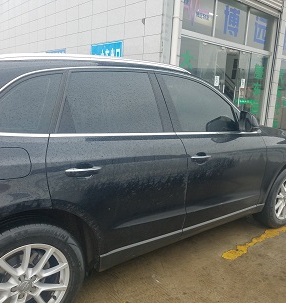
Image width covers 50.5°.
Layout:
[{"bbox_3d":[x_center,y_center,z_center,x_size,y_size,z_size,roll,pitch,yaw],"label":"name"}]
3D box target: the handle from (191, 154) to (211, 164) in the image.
[{"bbox_3d":[0.435,0.049,2.265,0.219,0.043,0.053,-6,14,-38],"label":"handle"}]

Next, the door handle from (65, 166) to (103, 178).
[{"bbox_3d":[-0.324,0.116,1.667,0.219,0.045,0.053,-6,14,-38],"label":"door handle"}]

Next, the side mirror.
[{"bbox_3d":[0.877,-0.255,2.539,0.175,0.168,0.215,-6,14,-38],"label":"side mirror"}]

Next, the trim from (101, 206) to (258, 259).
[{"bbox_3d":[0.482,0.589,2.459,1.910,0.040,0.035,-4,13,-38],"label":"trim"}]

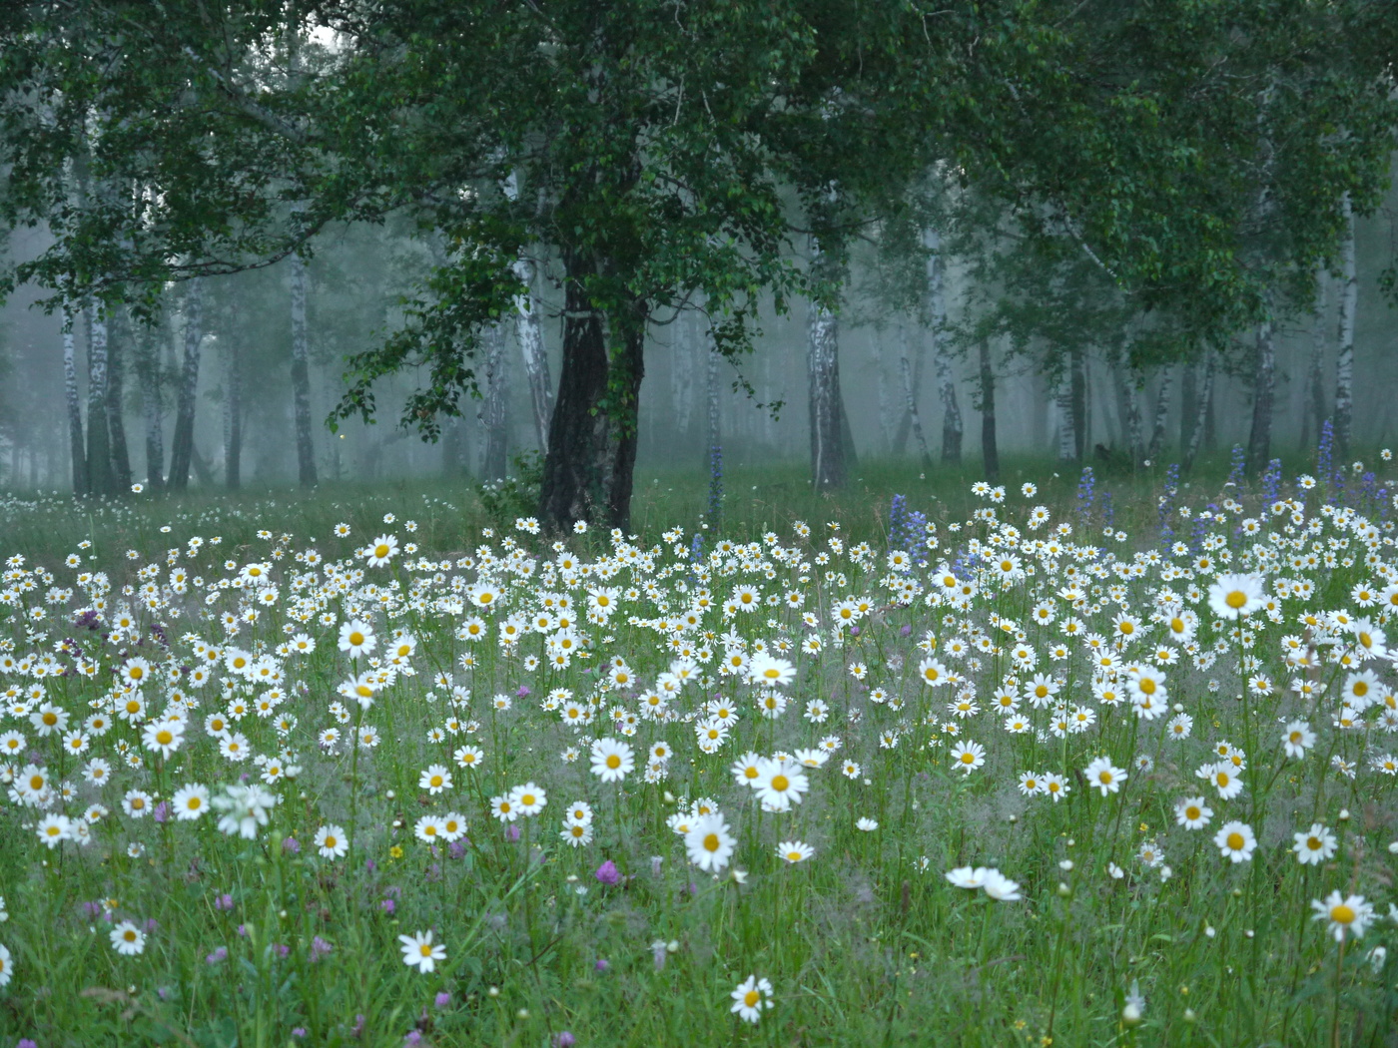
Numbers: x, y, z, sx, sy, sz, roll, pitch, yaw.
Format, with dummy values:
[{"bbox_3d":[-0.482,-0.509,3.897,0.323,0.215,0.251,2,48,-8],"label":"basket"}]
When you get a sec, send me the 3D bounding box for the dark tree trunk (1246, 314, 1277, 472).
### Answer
[{"bbox_3d":[7.528,-1.701,27.000,0.310,2.150,0.300,3,2,15],"label":"dark tree trunk"}]

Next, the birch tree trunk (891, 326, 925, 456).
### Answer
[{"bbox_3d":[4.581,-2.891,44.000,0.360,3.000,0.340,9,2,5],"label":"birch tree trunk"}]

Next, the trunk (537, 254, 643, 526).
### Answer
[{"bbox_3d":[-0.591,-0.718,11.200,0.540,1.580,0.480,2,2,-3],"label":"trunk"}]

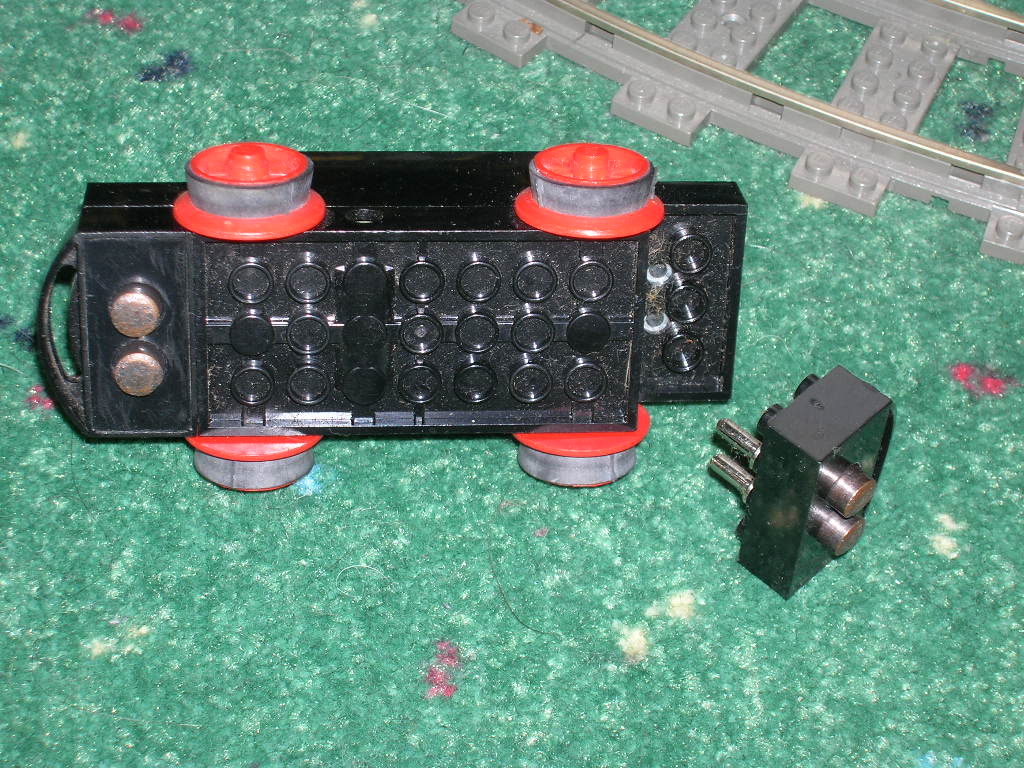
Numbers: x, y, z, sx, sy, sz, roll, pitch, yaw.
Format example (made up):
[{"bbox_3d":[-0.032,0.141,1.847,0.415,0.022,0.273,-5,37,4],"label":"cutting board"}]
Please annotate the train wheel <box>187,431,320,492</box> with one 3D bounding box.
[{"bbox_3d":[-0.038,0.009,0.340,0.021,0.008,0.021,-1,27,-5],"label":"train wheel"}]

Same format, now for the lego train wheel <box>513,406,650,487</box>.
[{"bbox_3d":[0.010,0.009,0.345,0.021,0.008,0.021,-1,27,-5],"label":"lego train wheel"}]

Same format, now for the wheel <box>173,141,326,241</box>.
[{"bbox_3d":[-0.037,-0.028,0.322,0.021,0.008,0.021,-1,27,-5],"label":"wheel"}]

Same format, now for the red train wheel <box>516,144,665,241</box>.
[{"bbox_3d":[0.011,-0.028,0.326,0.021,0.008,0.021,2,27,-1],"label":"red train wheel"}]

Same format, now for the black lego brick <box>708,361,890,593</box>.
[{"bbox_3d":[0.044,0.011,0.338,0.023,0.032,0.022,38,56,26],"label":"black lego brick"}]

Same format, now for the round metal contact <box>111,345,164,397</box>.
[{"bbox_3d":[-0.053,-0.002,0.325,0.007,0.007,0.003,-1,27,-5],"label":"round metal contact"}]

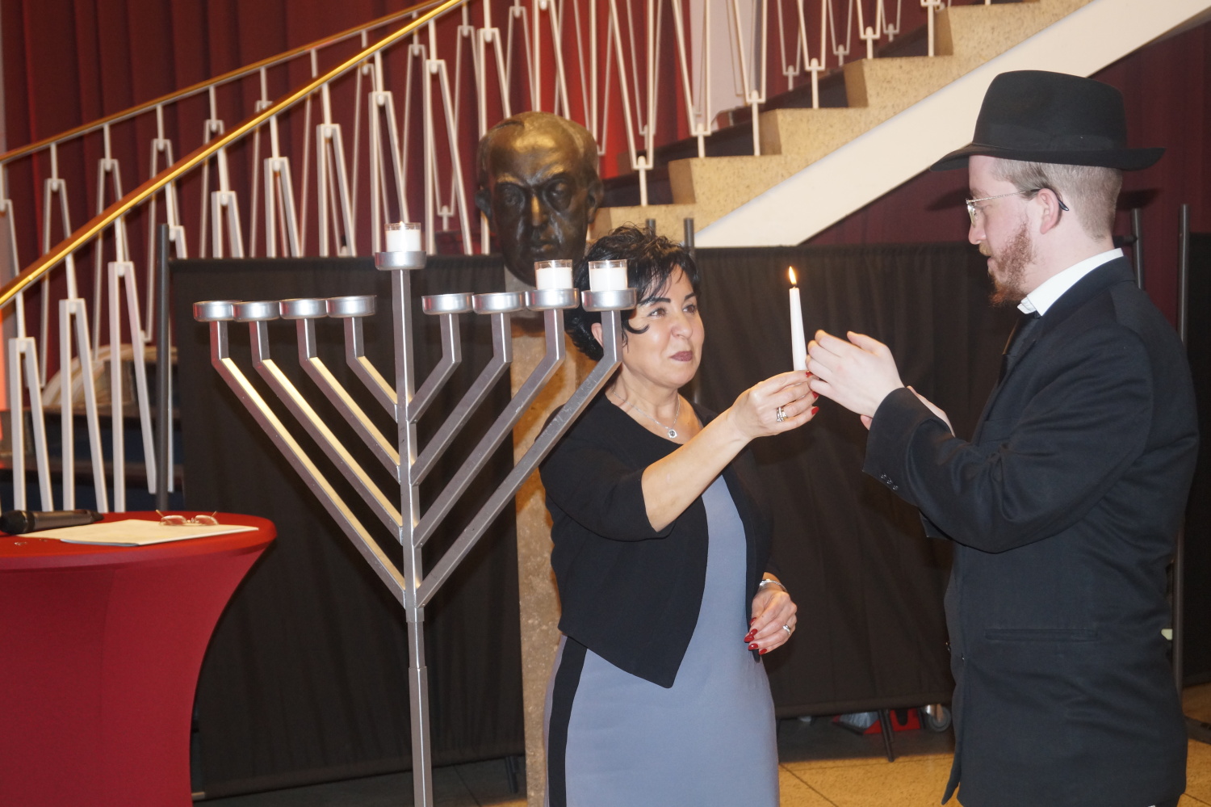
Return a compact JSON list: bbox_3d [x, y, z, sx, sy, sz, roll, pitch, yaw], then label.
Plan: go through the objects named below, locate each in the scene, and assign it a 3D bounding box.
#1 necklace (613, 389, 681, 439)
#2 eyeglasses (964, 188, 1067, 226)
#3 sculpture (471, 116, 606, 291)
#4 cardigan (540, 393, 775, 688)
[{"bbox_3d":[0.065,0.002,2.850,0.120,0.090,0.115,-4,5,-40],"label":"necklace"},{"bbox_3d":[0.554,-0.262,2.705,0.130,0.038,0.136,-9,2,13],"label":"eyeglasses"},{"bbox_3d":[-0.125,-0.384,3.800,0.236,0.325,0.265,-1,4,3],"label":"sculpture"},{"bbox_3d":[0.075,0.183,2.820,0.410,0.410,0.300,-5,5,-43],"label":"cardigan"}]

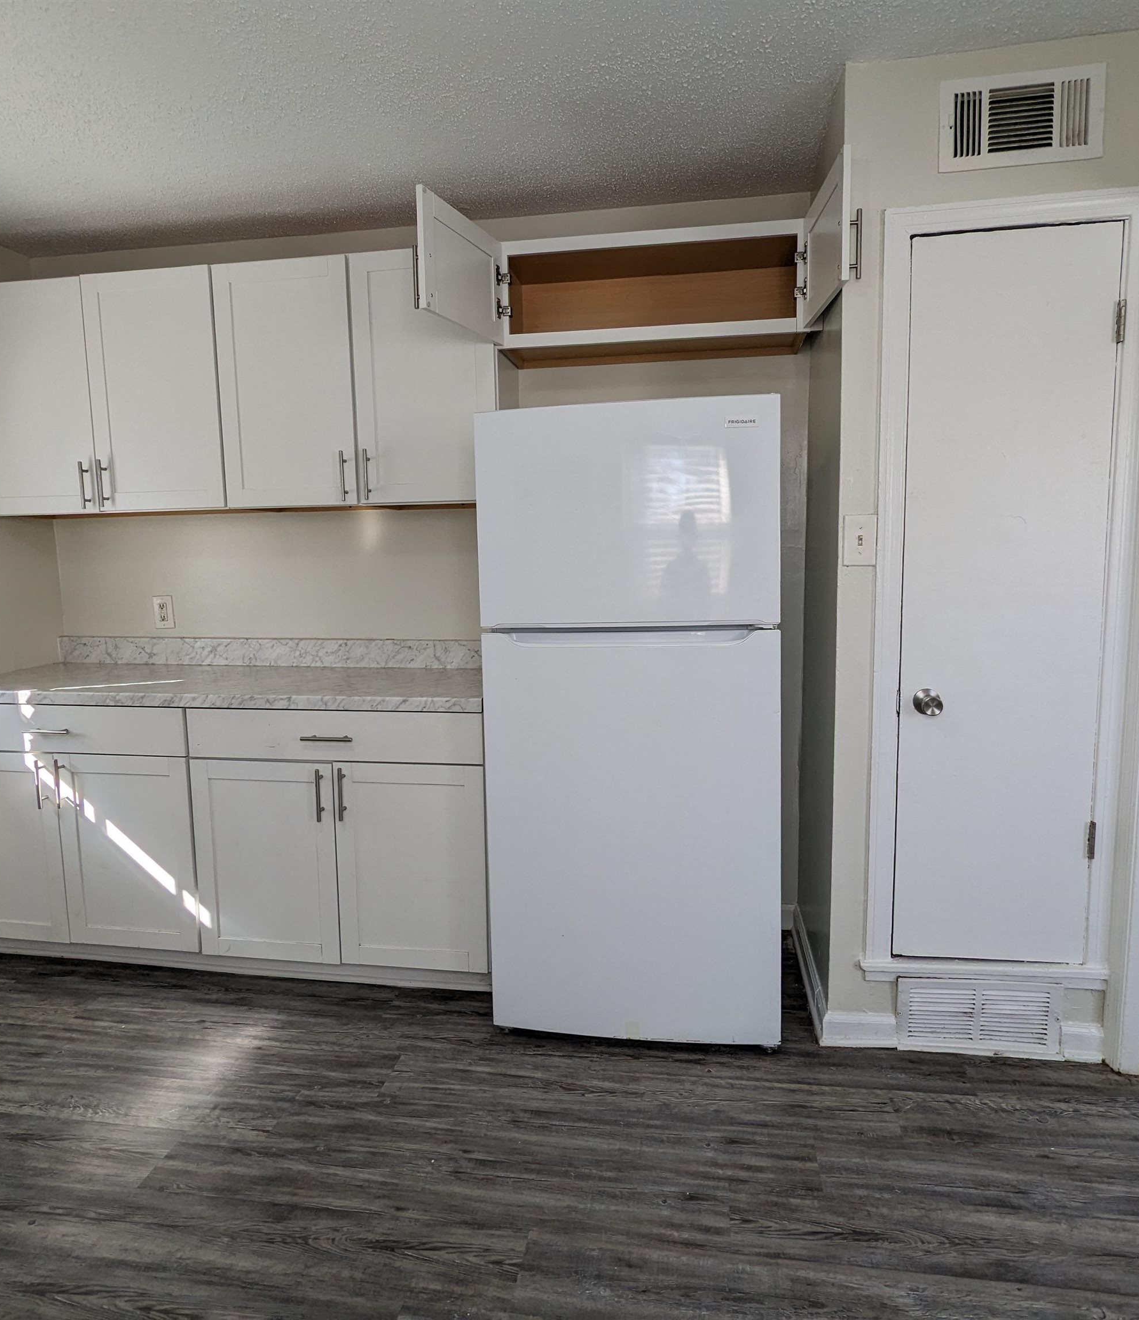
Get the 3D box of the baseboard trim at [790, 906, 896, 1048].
[{"bbox_3d":[0.823,0.947,2.495,0.197,0.092,0.698,0,7,9],"label":"baseboard trim"}]

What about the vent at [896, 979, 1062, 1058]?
[{"bbox_3d":[1.058,0.931,2.102,0.396,0.204,0.027,0,7,9],"label":"vent"}]

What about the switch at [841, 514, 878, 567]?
[{"bbox_3d":[0.718,-0.293,2.009,0.076,0.123,0.018,0,7,9],"label":"switch"}]

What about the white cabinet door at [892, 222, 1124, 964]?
[{"bbox_3d":[1.052,-0.112,1.995,0.464,1.777,0.038,0,7,9],"label":"white cabinet door"}]

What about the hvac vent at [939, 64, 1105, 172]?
[{"bbox_3d":[1.024,-1.226,1.844,0.341,0.194,0.024,0,7,9],"label":"hvac vent"}]

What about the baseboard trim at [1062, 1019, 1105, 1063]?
[{"bbox_3d":[1.309,0.989,2.076,0.105,0.092,0.016,0,7,9],"label":"baseboard trim"}]

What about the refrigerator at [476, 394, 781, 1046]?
[{"bbox_3d":[0.207,0.166,2.442,0.758,1.675,0.770,0,7,9],"label":"refrigerator"}]

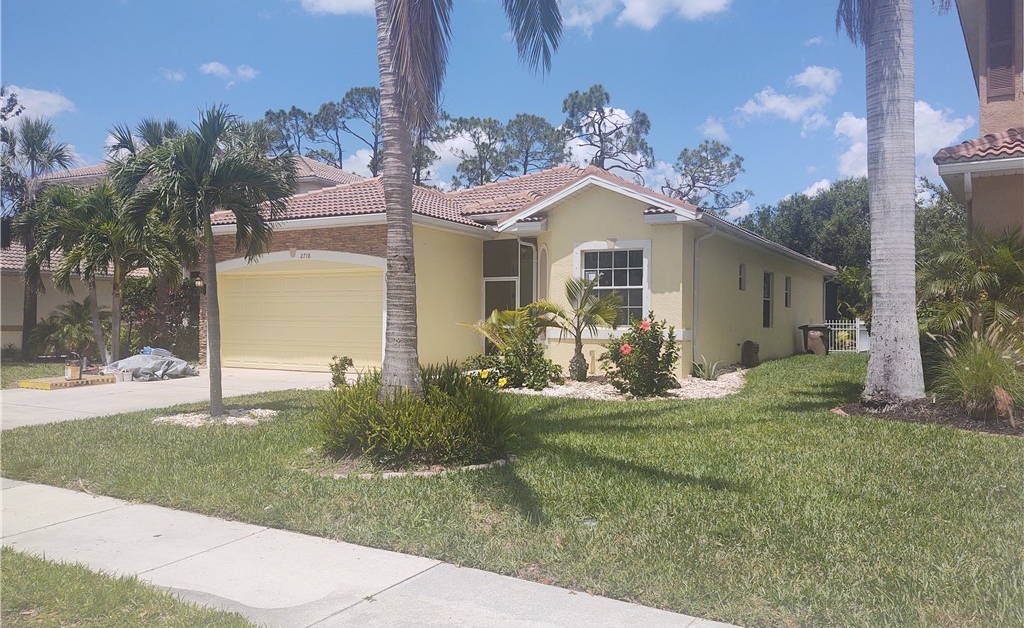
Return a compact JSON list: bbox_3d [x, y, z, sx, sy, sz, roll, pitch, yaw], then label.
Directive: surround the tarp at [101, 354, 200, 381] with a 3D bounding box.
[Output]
[{"bbox_3d":[-7.649,1.090,16.900,2.200,0.500,1.250,0,-1,16],"label":"tarp"}]

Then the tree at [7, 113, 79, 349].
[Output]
[{"bbox_3d":[-13.133,-2.071,22.200,2.200,6.700,2.200,0,-1,29],"label":"tree"}]

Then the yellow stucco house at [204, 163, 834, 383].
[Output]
[{"bbox_3d":[2.542,-1.485,25.290,11.700,5.750,21.500,0,-1,29],"label":"yellow stucco house"}]

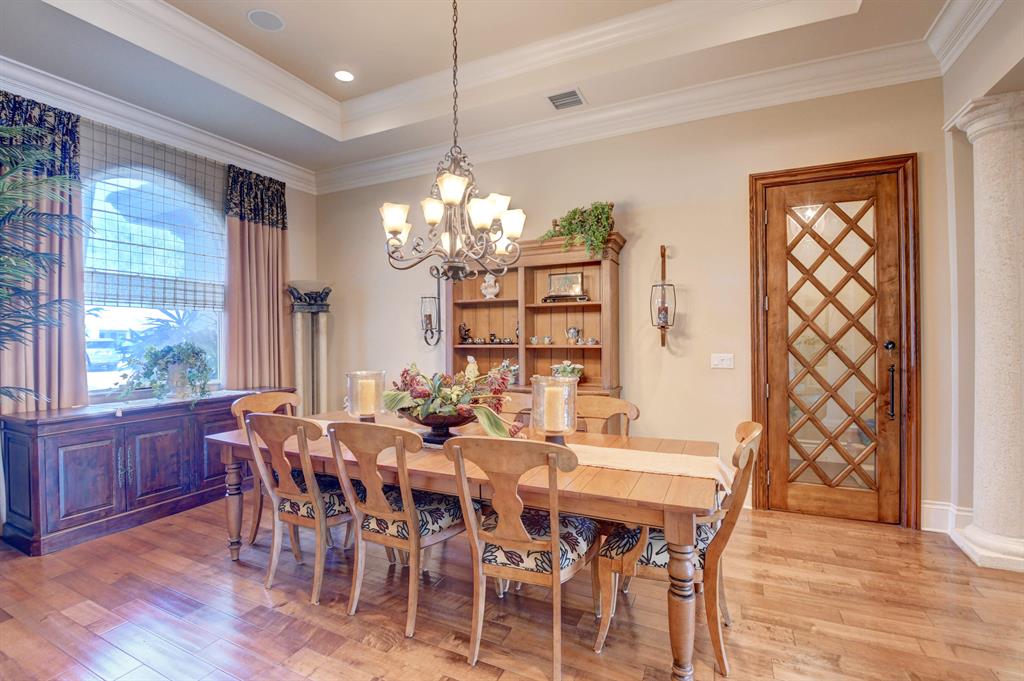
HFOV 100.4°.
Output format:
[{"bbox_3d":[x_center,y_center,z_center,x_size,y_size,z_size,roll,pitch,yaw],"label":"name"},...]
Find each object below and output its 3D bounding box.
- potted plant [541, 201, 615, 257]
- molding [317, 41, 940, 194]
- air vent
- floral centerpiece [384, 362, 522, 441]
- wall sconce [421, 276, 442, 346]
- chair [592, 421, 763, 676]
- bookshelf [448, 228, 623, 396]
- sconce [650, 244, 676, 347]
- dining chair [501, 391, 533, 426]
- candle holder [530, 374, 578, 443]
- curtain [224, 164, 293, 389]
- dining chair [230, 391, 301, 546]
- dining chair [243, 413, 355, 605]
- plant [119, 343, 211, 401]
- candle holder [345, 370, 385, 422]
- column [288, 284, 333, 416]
[{"bbox_3d":[0.571,-0.967,3.713,0.588,0.446,0.365,-1,0,22],"label":"potted plant"},{"bbox_3d":[0.292,-1.895,3.989,5.772,0.201,0.139,-1,0,22],"label":"molding"},{"bbox_3d":[0.433,-1.889,3.366,0.260,0.025,0.250,-1,1,23],"label":"air vent"},{"bbox_3d":[-0.401,0.389,2.699,0.812,0.507,0.528,-1,0,26],"label":"floral centerpiece"},{"bbox_3d":[-0.803,-0.346,4.234,0.180,0.800,0.260,-1,1,23],"label":"wall sconce"},{"bbox_3d":[0.781,0.884,1.980,0.639,0.989,0.538,-1,0,26],"label":"chair"},{"bbox_3d":[0.155,0.242,3.750,1.620,2.130,0.430,-1,1,23],"label":"bookshelf"},{"bbox_3d":[1.198,-0.352,3.395,0.190,0.810,0.260,-1,1,23],"label":"sconce"},{"bbox_3d":[-0.154,0.898,3.163,0.538,0.979,0.639,-1,0,25],"label":"dining chair"},{"bbox_3d":[0.217,0.367,2.138,0.240,0.360,0.240,-1,1,23],"label":"candle holder"},{"bbox_3d":[-2.537,-0.172,4.295,0.150,2.990,0.600,-1,1,29],"label":"curtain"},{"bbox_3d":[-1.514,0.862,2.937,0.580,0.960,0.550,-1,1,28],"label":"dining chair"},{"bbox_3d":[-1.127,0.916,2.527,0.538,0.989,0.639,-1,0,25],"label":"dining chair"},{"bbox_3d":[-2.795,0.251,3.465,0.400,0.480,0.550,-1,1,29],"label":"plant"},{"bbox_3d":[-1.070,0.445,3.104,0.254,0.416,0.254,-1,0,26],"label":"candle holder"},{"bbox_3d":[-2.246,0.398,4.728,0.426,2.038,0.426,-1,0,22],"label":"column"}]

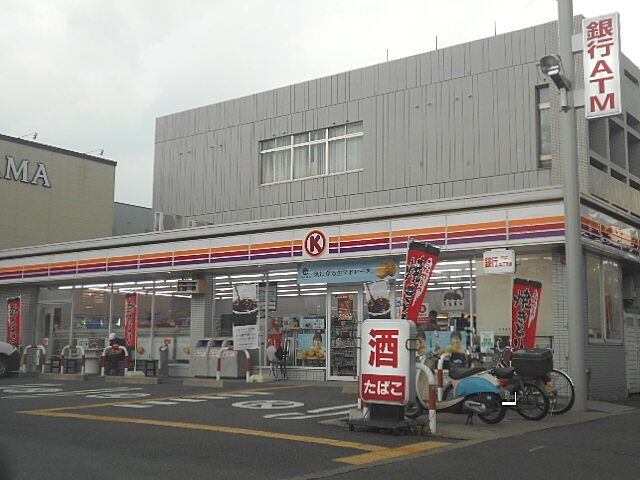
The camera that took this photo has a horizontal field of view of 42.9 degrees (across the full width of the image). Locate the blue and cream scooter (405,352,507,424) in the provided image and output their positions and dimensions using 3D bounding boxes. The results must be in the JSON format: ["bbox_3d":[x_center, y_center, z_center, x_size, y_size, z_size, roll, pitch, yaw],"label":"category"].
[{"bbox_3d":[1.816,1.979,11.146,1.660,1.000,0.640,-5,-10,35],"label":"blue and cream scooter"}]

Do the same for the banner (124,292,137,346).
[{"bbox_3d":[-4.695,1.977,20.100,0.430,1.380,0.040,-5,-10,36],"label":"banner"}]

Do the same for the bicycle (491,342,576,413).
[{"bbox_3d":[2.870,2.130,12.171,0.660,1.080,1.800,6,-10,-34],"label":"bicycle"}]

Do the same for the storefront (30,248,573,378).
[{"bbox_3d":[-2.101,2.150,20.408,16.800,2.580,0.400,-5,-10,36],"label":"storefront"}]

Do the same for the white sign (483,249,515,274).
[{"bbox_3d":[3.319,0.416,15.044,0.600,0.450,0.130,-5,-10,36],"label":"white sign"}]

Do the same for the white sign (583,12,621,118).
[{"bbox_3d":[4.888,-3.025,14.100,0.600,1.800,0.160,-5,-10,36],"label":"white sign"}]

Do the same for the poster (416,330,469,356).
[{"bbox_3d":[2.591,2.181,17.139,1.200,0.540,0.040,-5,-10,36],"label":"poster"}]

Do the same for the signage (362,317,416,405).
[{"bbox_3d":[0.779,1.393,9.250,0.590,0.980,0.200,-4,-9,29],"label":"signage"}]

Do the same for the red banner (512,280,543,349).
[{"bbox_3d":[3.478,1.305,13.700,0.490,1.320,0.040,-5,-10,36],"label":"red banner"}]

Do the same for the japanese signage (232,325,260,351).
[{"bbox_3d":[-1.606,2.121,17.700,0.700,0.540,0.030,-5,-10,36],"label":"japanese signage"}]

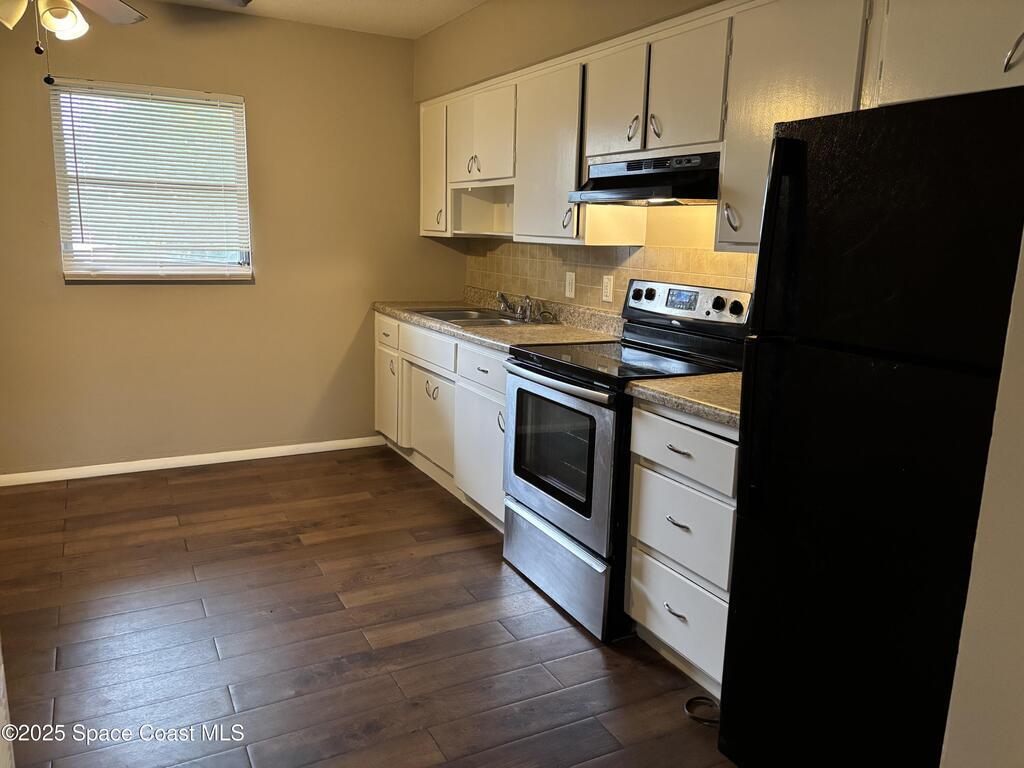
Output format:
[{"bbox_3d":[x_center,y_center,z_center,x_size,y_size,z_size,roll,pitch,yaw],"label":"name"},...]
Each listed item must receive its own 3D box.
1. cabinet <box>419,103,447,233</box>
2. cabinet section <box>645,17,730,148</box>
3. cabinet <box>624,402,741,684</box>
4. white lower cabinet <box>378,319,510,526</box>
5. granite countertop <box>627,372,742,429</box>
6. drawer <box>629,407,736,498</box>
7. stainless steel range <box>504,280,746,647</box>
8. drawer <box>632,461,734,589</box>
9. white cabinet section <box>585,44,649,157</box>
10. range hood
[{"bbox_3d":[-0.322,-1.265,4.566,0.330,0.755,0.445,-4,13,-28],"label":"cabinet"},{"bbox_3d":[0.732,-1.014,2.698,0.337,0.385,0.400,-4,13,-28],"label":"cabinet section"},{"bbox_3d":[0.760,0.438,2.457,0.610,0.790,0.515,-4,13,-28],"label":"cabinet"},{"bbox_3d":[-0.156,0.071,4.142,0.610,0.780,1.840,-4,13,-28],"label":"white lower cabinet"},{"bbox_3d":[0.761,0.034,2.369,0.637,0.039,0.522,-4,13,-28],"label":"granite countertop"},{"bbox_3d":[0.689,0.176,2.376,0.455,0.141,0.460,-4,13,-28],"label":"drawer"},{"bbox_3d":[0.411,0.216,2.975,0.675,1.183,0.754,-4,13,-28],"label":"stainless steel range"},{"bbox_3d":[0.694,0.402,2.400,0.455,0.241,0.447,-4,13,-28],"label":"drawer"},{"bbox_3d":[0.542,-1.088,3.044,0.337,0.385,0.397,-4,13,-28],"label":"white cabinet section"},{"bbox_3d":[0.576,-0.742,2.841,0.420,0.150,0.756,-4,13,-28],"label":"range hood"}]

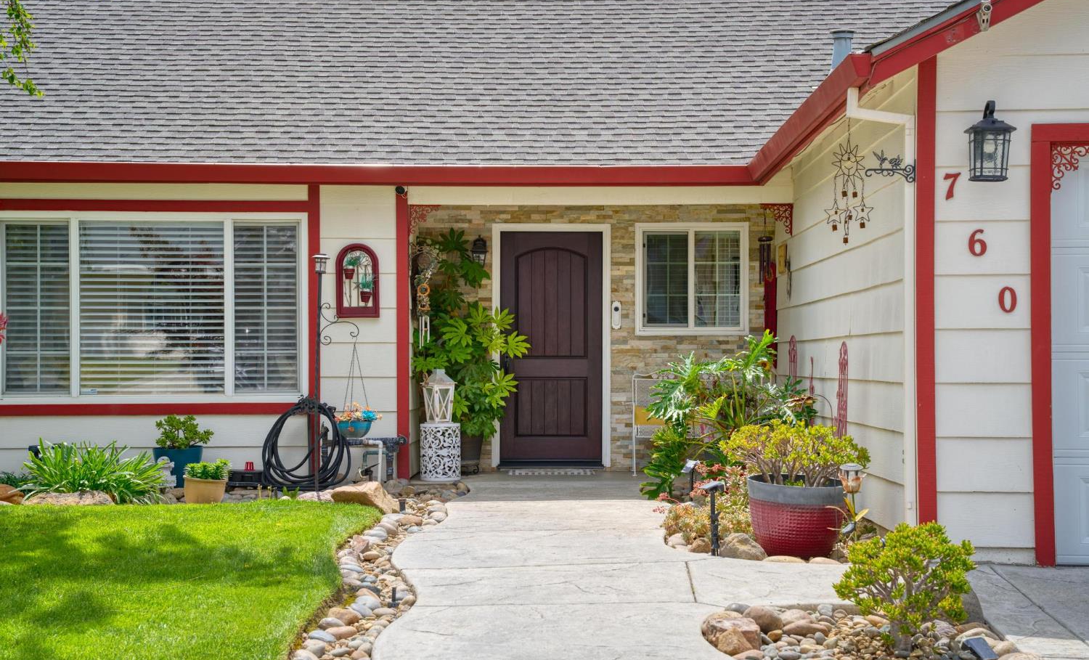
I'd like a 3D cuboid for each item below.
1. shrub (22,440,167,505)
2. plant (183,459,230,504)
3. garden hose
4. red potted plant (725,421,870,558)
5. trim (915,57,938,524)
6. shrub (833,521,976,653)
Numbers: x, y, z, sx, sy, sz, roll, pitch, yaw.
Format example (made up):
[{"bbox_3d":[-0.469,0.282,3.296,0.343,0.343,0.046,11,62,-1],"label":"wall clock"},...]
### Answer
[{"bbox_3d":[-3.177,1.006,14.300,1.020,0.460,0.800,0,-1,0],"label":"shrub"},{"bbox_3d":[-2.484,1.117,14.900,0.340,0.340,0.340,0,-1,1],"label":"plant"},{"bbox_3d":[-1.905,0.909,16.200,0.725,0.745,0.220,0,-1,1],"label":"garden hose"},{"bbox_3d":[1.372,0.867,11.000,0.780,0.745,0.740,0,-1,1],"label":"red potted plant"},{"bbox_3d":[1.987,-0.135,10.550,0.093,2.570,0.030,0,-1,0],"label":"trim"},{"bbox_3d":[1.384,0.991,7.800,0.540,0.500,0.500,0,-1,0],"label":"shrub"}]

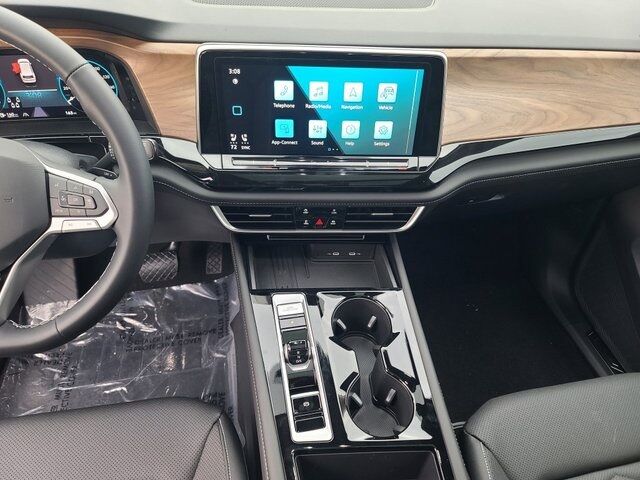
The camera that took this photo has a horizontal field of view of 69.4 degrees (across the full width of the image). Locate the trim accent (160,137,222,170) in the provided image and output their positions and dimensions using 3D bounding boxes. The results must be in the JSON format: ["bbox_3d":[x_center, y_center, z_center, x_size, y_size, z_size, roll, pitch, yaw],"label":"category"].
[{"bbox_3d":[-0.189,-0.129,0.687,0.085,0.046,0.035,0,31,-3],"label":"trim accent"}]

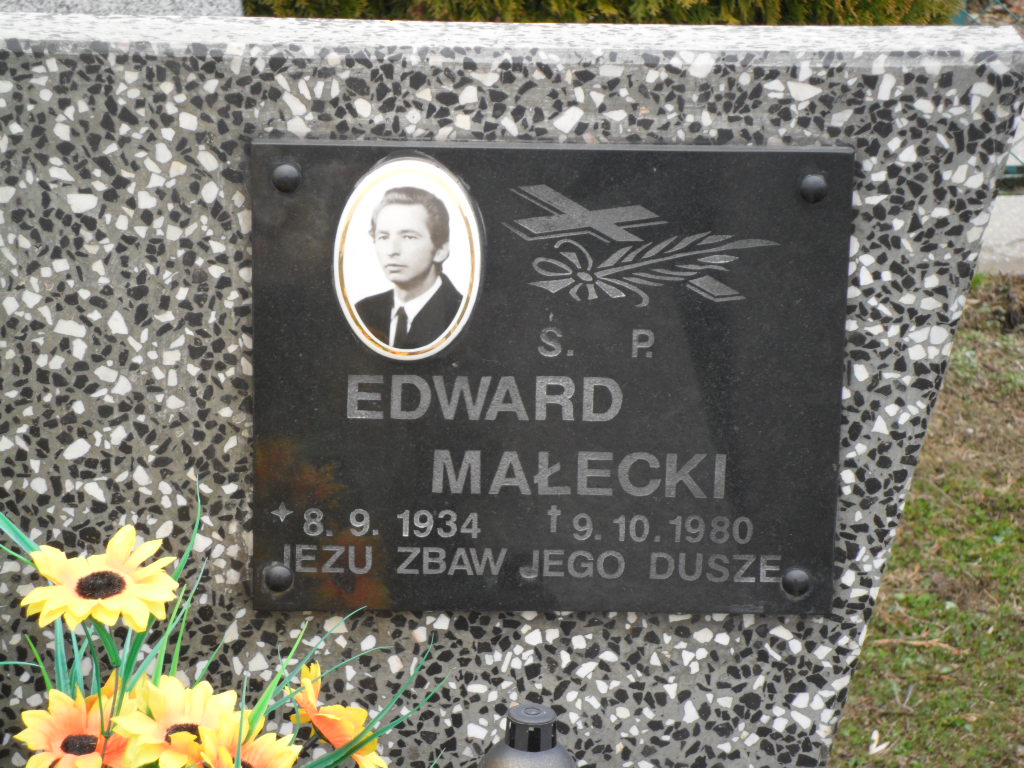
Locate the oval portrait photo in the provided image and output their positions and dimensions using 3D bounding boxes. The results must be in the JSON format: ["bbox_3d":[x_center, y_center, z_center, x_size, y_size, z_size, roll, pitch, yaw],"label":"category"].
[{"bbox_3d":[-0.075,-0.091,2.307,0.108,0.152,0.008,1,15,-2],"label":"oval portrait photo"}]

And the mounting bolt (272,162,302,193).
[{"bbox_3d":[-0.162,-0.147,2.288,0.021,0.021,0.010,1,15,-2],"label":"mounting bolt"}]

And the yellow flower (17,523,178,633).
[{"bbox_3d":[-0.285,0.135,2.209,0.108,0.040,0.108,-8,35,0],"label":"yellow flower"}]

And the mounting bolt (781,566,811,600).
[{"bbox_3d":[0.212,0.149,2.381,0.021,0.021,0.010,1,15,-2],"label":"mounting bolt"}]

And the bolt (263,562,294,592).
[{"bbox_3d":[-0.173,0.144,2.366,0.021,0.021,0.010,1,15,-2],"label":"bolt"}]

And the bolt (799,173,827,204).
[{"bbox_3d":[0.217,-0.141,2.303,0.021,0.021,0.010,1,15,-2],"label":"bolt"}]

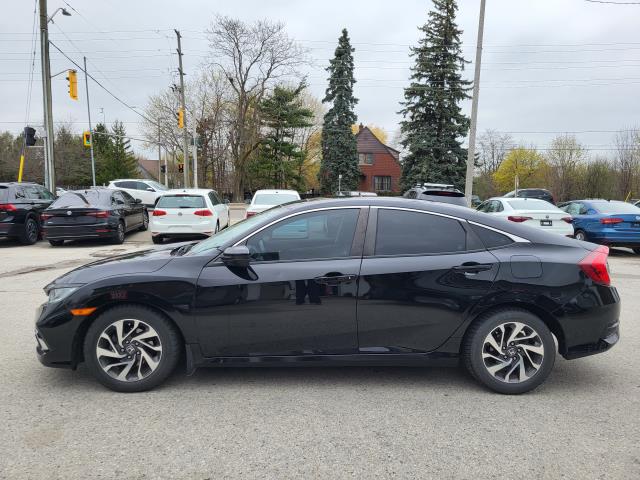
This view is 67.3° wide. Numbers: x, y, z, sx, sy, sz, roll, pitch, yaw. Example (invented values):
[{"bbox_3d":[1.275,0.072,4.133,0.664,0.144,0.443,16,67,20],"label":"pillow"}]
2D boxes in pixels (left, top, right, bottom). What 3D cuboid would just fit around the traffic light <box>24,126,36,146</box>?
[{"bbox_3d":[-10.840,-3.876,18.000,0.400,0.820,0.420,-4,8,-39],"label":"traffic light"}]

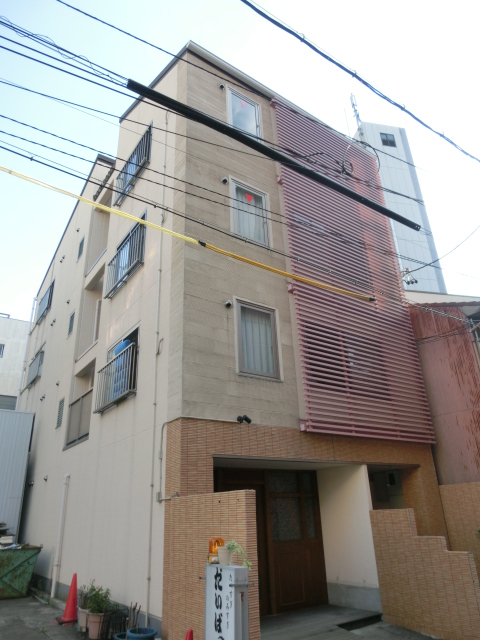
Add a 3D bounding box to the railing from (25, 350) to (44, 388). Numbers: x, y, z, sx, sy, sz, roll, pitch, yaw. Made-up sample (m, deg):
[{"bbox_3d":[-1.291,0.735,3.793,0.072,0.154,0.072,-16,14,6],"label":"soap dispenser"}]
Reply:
[{"bbox_3d":[-7.846,1.961,16.996,0.170,1.010,2.020,14,-28,-32],"label":"railing"}]

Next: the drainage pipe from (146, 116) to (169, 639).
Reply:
[{"bbox_3d":[-1.461,-0.209,8.054,0.060,10.000,0.060,14,-28,-32],"label":"drainage pipe"}]

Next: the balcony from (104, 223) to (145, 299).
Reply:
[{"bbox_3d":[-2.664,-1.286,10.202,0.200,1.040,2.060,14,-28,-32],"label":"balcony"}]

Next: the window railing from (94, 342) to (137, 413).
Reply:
[{"bbox_3d":[-2.545,1.259,9.077,0.180,0.970,2.060,14,-28,-32],"label":"window railing"}]

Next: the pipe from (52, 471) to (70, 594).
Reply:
[{"bbox_3d":[-4.101,4.832,10.138,0.150,2.570,0.100,14,-28,-32],"label":"pipe"}]

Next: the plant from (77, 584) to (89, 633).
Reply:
[{"bbox_3d":[-2.362,4.432,6.847,0.240,0.600,0.240,14,-28,-32],"label":"plant"}]

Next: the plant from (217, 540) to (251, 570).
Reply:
[{"bbox_3d":[-0.071,2.378,4.470,0.270,0.280,0.240,14,-28,-32],"label":"plant"}]

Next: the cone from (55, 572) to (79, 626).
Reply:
[{"bbox_3d":[-2.843,4.698,7.542,0.380,0.705,0.380,14,-28,-32],"label":"cone"}]

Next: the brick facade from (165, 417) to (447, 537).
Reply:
[{"bbox_3d":[1.631,3.521,7.817,6.250,3.000,0.450,14,-28,-32],"label":"brick facade"}]

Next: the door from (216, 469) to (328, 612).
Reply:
[{"bbox_3d":[0.629,4.098,8.347,2.540,2.440,0.100,14,-28,-32],"label":"door"}]

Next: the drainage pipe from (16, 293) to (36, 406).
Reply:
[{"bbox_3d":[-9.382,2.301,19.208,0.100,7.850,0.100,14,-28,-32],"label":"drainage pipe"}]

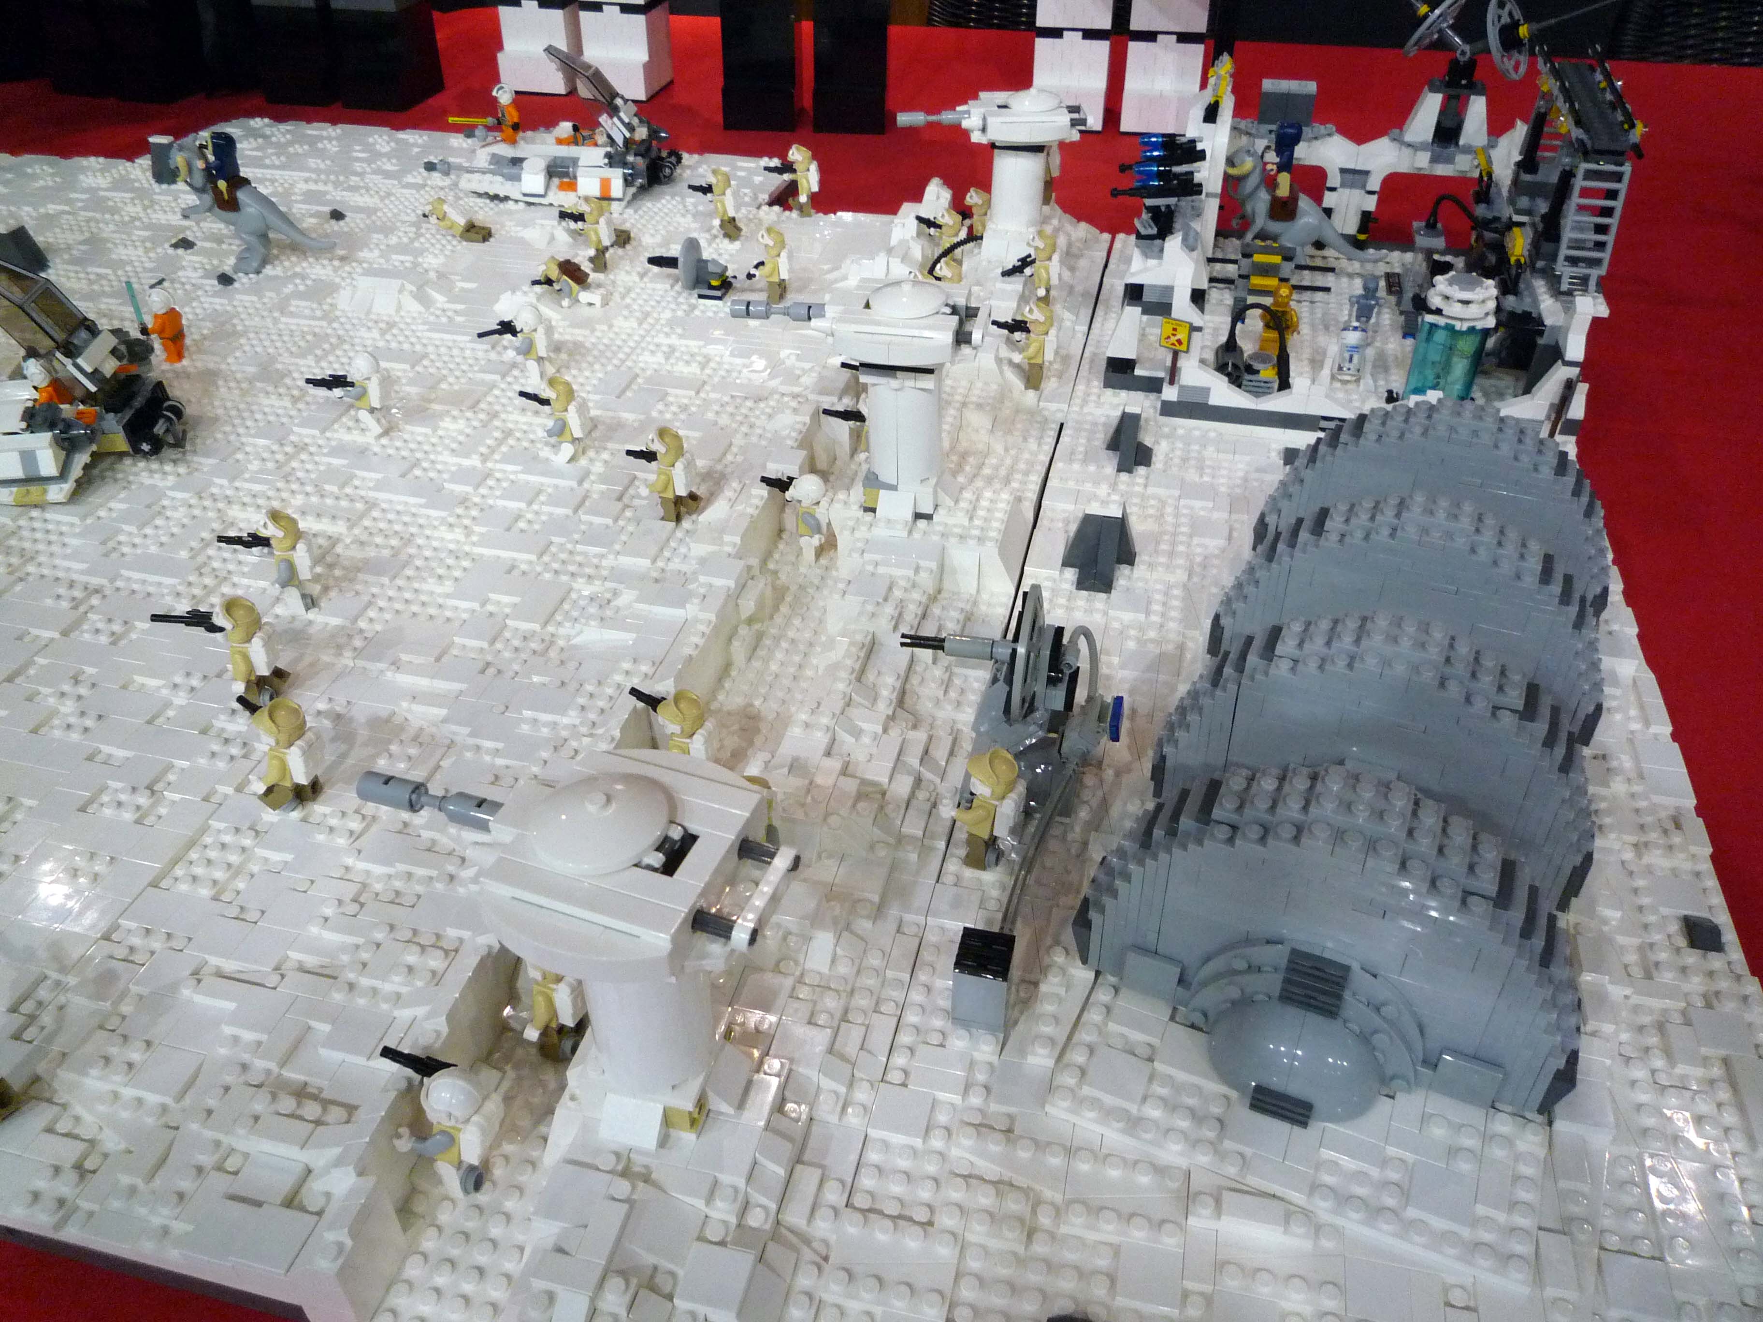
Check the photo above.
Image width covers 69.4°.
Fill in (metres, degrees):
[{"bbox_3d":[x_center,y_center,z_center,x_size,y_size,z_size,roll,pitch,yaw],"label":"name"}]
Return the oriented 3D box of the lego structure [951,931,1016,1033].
[{"bbox_3d":[0.031,0.096,0.384,0.016,0.022,0.017,8,37,11],"label":"lego structure"}]

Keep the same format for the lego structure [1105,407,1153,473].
[{"bbox_3d":[0.130,-0.118,0.663,0.025,0.030,0.031,8,37,11],"label":"lego structure"}]

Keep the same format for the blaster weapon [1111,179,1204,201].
[{"bbox_3d":[0.177,-0.302,0.817,0.059,0.012,0.008,3,36,5],"label":"blaster weapon"}]

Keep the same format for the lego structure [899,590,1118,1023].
[{"bbox_3d":[0.036,0.032,0.422,0.080,0.079,0.160,8,37,11],"label":"lego structure"}]

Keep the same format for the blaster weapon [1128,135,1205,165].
[{"bbox_3d":[0.179,-0.322,0.802,0.050,0.017,0.014,3,36,5],"label":"blaster weapon"}]

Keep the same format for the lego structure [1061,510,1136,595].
[{"bbox_3d":[0.099,-0.054,0.574,0.032,0.032,0.035,8,37,11],"label":"lego structure"}]

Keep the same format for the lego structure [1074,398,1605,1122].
[{"bbox_3d":[0.180,0.007,0.447,0.142,0.085,0.314,16,39,21],"label":"lego structure"}]

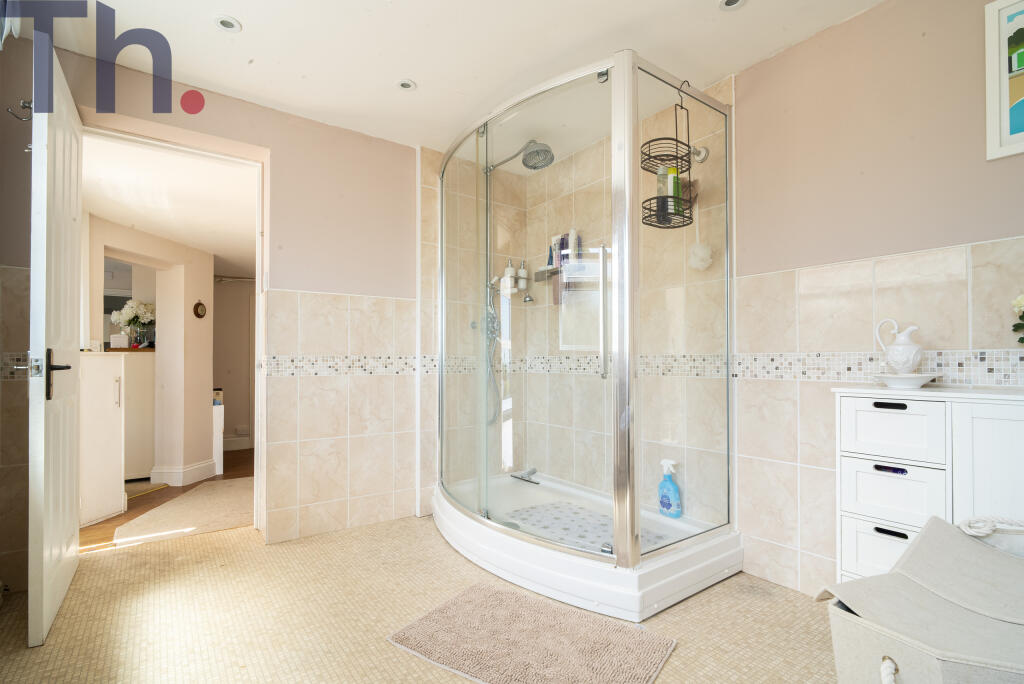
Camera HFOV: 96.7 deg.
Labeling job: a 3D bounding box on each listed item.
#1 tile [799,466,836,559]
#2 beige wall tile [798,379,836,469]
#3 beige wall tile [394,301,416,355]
[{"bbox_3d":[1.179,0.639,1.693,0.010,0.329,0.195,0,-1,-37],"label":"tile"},{"bbox_3d":[1.211,0.321,1.709,0.010,0.331,0.247,1,-1,-32],"label":"beige wall tile"},{"bbox_3d":[-0.635,-0.089,2.716,0.139,0.327,0.010,1,-3,-35],"label":"beige wall tile"}]

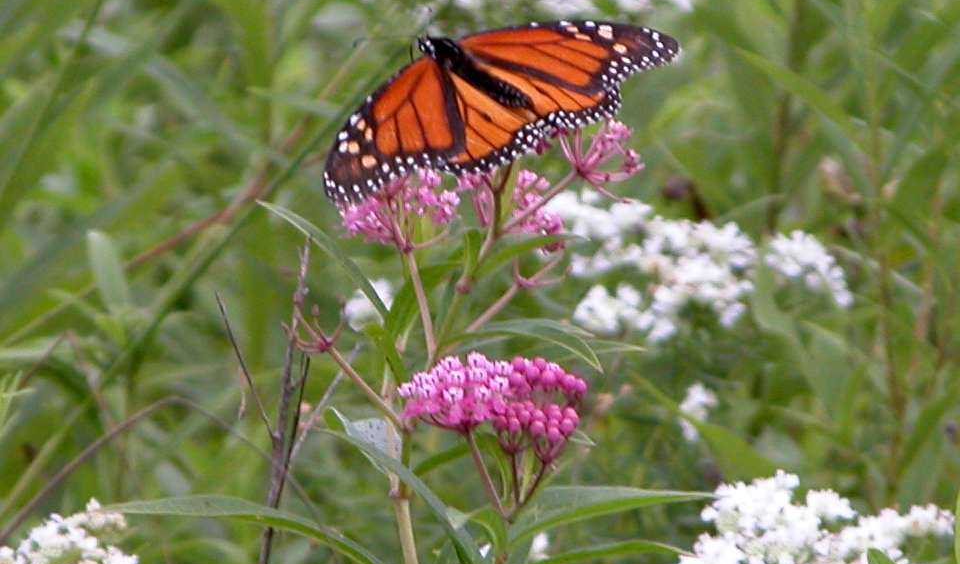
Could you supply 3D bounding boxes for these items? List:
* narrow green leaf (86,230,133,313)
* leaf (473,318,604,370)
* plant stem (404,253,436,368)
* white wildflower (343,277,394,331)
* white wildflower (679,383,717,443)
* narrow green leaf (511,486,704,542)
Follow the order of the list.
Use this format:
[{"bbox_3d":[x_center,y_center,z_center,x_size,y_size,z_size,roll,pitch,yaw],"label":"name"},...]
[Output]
[{"bbox_3d":[-0.098,-0.003,2.750,0.009,0.025,0.005,-21,14,6],"label":"narrow green leaf"},{"bbox_3d":[0.013,0.014,2.360,0.035,0.011,0.011,12,35,27],"label":"leaf"},{"bbox_3d":[-0.013,0.006,2.300,0.003,0.026,0.003,-12,15,3],"label":"plant stem"},{"bbox_3d":[-0.028,0.006,2.620,0.013,0.011,0.013,0,15,0],"label":"white wildflower"},{"bbox_3d":[0.054,0.033,2.580,0.010,0.014,0.011,0,15,0],"label":"white wildflower"},{"bbox_3d":[0.029,0.052,2.340,0.046,0.010,0.014,-10,31,15],"label":"narrow green leaf"}]

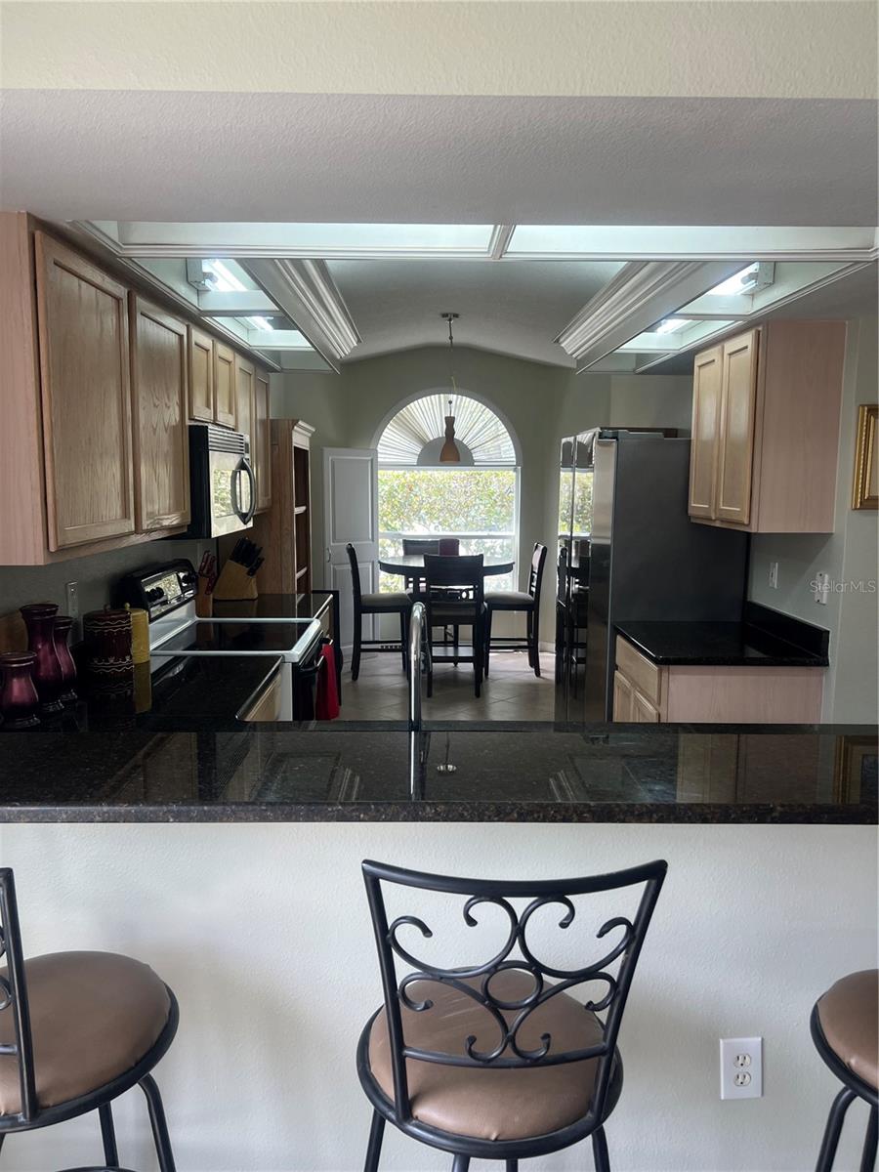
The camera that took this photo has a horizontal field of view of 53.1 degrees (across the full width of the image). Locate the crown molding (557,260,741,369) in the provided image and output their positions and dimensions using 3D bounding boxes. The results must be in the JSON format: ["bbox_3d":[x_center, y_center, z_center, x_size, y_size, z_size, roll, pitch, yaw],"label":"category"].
[{"bbox_3d":[0.726,-1.097,3.581,0.142,0.180,2.620,0,7,-1],"label":"crown molding"}]

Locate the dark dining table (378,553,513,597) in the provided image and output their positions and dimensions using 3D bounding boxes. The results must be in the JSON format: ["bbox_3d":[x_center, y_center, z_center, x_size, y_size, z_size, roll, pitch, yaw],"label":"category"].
[{"bbox_3d":[0.054,0.262,6.920,1.060,0.914,1.060,0,7,-1],"label":"dark dining table"}]

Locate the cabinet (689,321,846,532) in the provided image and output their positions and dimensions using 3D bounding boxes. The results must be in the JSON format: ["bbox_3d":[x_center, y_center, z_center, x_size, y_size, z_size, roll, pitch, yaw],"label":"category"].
[{"bbox_3d":[1.290,-0.619,3.561,0.330,0.765,0.720,0,7,-1],"label":"cabinet"}]

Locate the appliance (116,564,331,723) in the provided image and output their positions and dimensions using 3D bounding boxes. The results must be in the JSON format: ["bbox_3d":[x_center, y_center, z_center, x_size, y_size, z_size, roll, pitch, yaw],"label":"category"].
[{"bbox_3d":[-0.848,0.522,3.644,0.710,1.189,0.762,0,7,-1],"label":"appliance"}]

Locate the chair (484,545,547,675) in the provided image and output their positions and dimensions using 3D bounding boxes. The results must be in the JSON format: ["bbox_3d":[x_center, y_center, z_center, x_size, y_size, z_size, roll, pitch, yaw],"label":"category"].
[{"bbox_3d":[0.593,0.183,7.024,0.480,1.016,0.435,0,7,-1],"label":"chair"}]

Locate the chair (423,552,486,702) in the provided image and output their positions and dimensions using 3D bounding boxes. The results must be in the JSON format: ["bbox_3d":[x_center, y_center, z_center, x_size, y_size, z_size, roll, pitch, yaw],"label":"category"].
[{"bbox_3d":[0.101,0.263,6.368,0.445,1.019,0.500,0,7,-1],"label":"chair"}]

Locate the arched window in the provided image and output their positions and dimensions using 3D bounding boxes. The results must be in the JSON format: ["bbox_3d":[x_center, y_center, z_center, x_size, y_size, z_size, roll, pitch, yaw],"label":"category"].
[{"bbox_3d":[0.071,-0.825,7.841,1.280,1.760,0.100,0,7,-1],"label":"arched window"}]

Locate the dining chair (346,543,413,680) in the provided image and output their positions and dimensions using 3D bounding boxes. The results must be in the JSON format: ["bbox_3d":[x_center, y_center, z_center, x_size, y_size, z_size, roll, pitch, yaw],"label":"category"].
[{"bbox_3d":[-0.471,0.194,6.931,0.520,1.040,0.430,0,7,-6],"label":"dining chair"}]

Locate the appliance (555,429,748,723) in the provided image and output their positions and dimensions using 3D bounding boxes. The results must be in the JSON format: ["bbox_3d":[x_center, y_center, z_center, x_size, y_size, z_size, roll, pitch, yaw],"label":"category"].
[{"bbox_3d":[1.039,0.136,4.493,0.750,1.780,0.910,0,7,-1],"label":"appliance"}]

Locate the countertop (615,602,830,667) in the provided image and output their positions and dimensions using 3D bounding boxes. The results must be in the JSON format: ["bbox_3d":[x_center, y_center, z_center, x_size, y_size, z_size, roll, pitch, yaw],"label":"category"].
[{"bbox_3d":[1.106,0.179,3.613,0.637,0.135,0.785,0,7,-1],"label":"countertop"}]

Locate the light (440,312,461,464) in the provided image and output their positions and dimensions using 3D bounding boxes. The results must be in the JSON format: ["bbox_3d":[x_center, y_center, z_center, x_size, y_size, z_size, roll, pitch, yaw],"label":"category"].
[{"bbox_3d":[0.081,-1.425,6.372,0.152,1.062,0.150,0,7,-1],"label":"light"}]

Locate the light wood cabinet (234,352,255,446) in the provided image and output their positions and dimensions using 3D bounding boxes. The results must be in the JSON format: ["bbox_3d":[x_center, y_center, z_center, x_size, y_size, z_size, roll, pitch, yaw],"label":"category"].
[{"bbox_3d":[-1.056,-0.693,4.104,0.320,0.745,0.440,0,7,-1],"label":"light wood cabinet"}]

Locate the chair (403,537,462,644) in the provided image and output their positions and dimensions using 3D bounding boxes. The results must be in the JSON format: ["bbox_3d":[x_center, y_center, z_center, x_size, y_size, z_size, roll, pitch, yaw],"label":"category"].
[{"bbox_3d":[-0.081,0.139,7.466,0.430,1.030,0.520,0,7,2],"label":"chair"}]

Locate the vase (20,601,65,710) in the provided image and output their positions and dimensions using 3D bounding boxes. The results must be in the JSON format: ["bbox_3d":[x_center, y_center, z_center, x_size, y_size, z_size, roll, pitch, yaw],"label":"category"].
[{"bbox_3d":[-1.116,0.202,2.479,0.110,0.290,0.110,0,7,-1],"label":"vase"}]

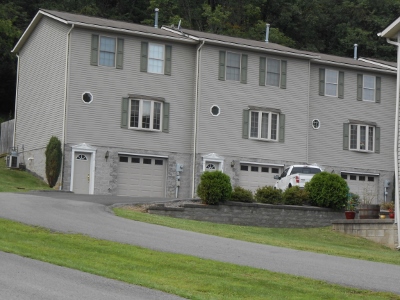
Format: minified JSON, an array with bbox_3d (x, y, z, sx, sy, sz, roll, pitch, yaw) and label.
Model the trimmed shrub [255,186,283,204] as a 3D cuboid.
[{"bbox_3d":[2.445,1.605,33.100,1.000,0.650,1.000,2,-6,0],"label":"trimmed shrub"}]

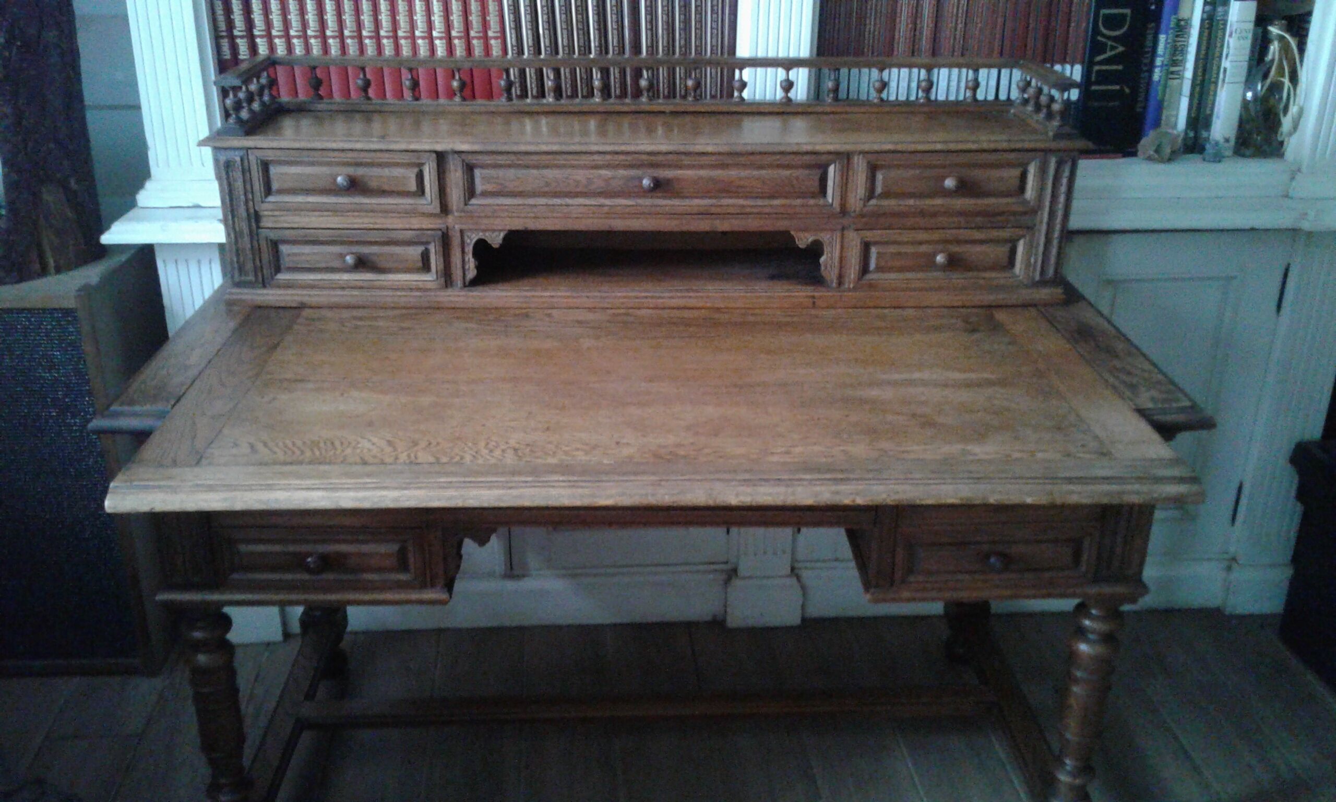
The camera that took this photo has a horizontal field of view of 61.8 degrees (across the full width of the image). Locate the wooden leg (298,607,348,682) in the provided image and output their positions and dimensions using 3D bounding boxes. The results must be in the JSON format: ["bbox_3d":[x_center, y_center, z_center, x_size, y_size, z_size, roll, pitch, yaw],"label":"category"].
[{"bbox_3d":[-0.614,0.267,1.939,0.089,0.510,0.089,0,25,-2],"label":"wooden leg"}]

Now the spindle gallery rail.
[{"bbox_3d":[-0.022,-0.431,1.574,1.131,0.066,0.232,0,25,-2],"label":"spindle gallery rail"}]

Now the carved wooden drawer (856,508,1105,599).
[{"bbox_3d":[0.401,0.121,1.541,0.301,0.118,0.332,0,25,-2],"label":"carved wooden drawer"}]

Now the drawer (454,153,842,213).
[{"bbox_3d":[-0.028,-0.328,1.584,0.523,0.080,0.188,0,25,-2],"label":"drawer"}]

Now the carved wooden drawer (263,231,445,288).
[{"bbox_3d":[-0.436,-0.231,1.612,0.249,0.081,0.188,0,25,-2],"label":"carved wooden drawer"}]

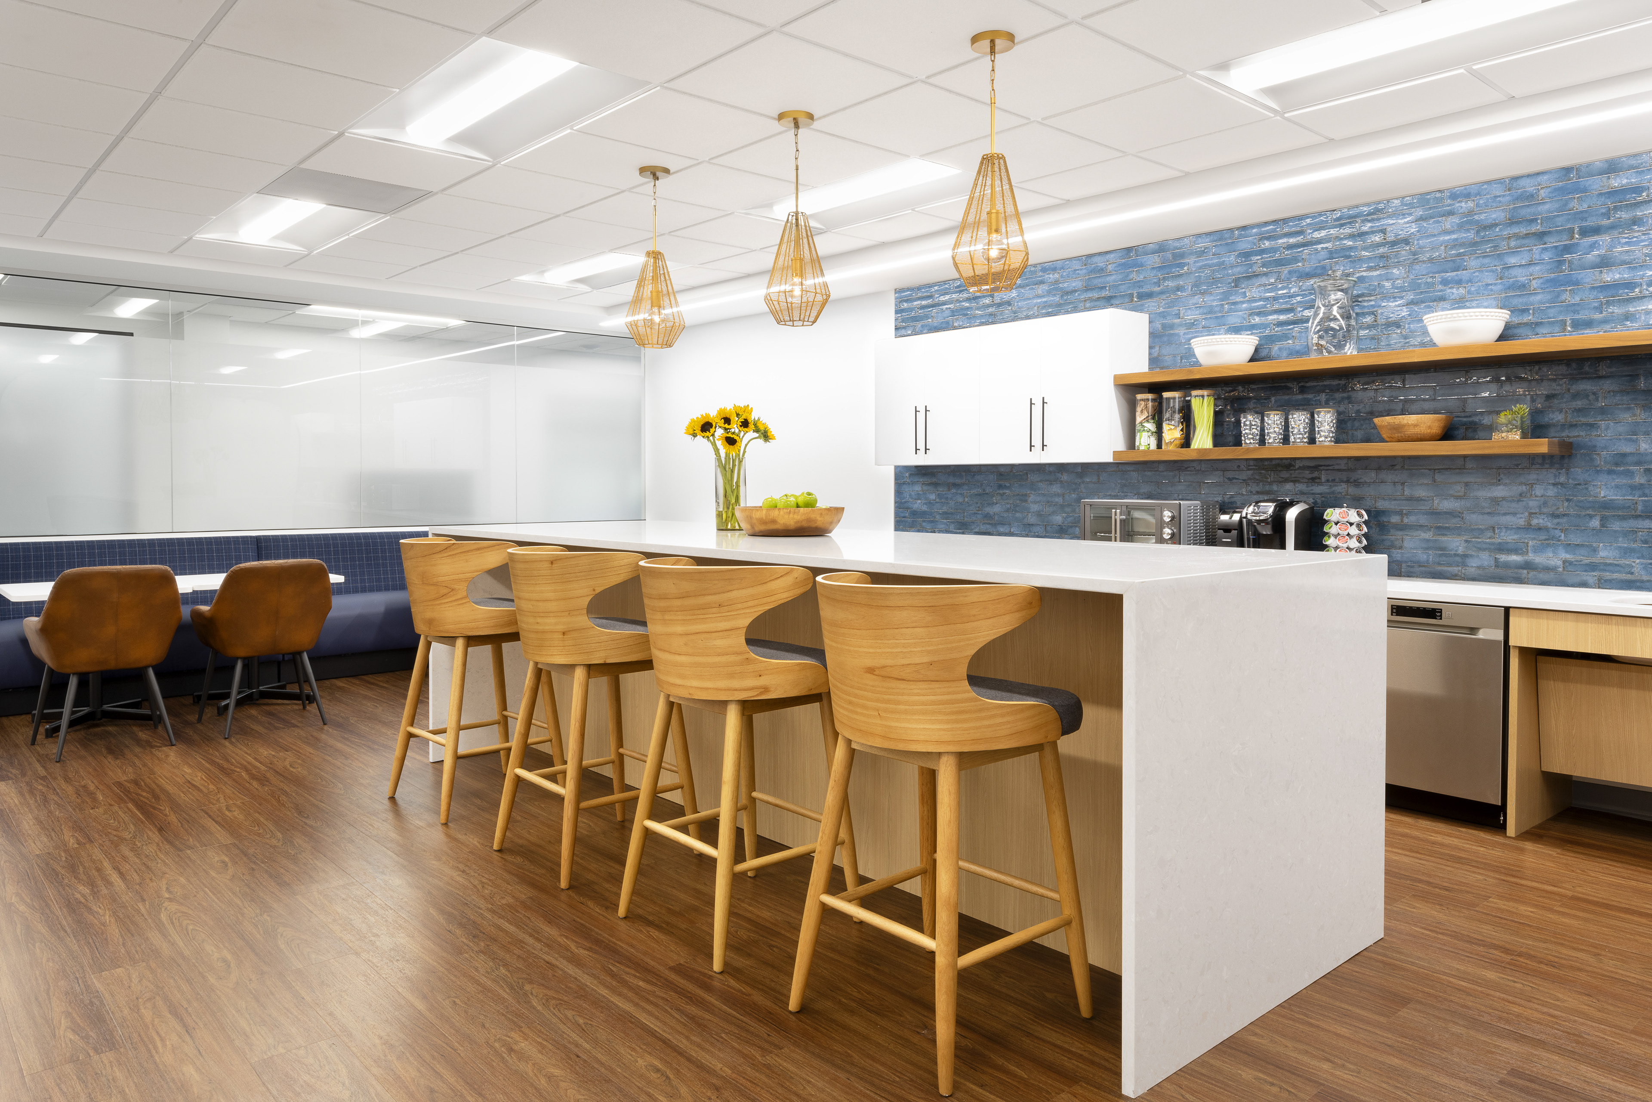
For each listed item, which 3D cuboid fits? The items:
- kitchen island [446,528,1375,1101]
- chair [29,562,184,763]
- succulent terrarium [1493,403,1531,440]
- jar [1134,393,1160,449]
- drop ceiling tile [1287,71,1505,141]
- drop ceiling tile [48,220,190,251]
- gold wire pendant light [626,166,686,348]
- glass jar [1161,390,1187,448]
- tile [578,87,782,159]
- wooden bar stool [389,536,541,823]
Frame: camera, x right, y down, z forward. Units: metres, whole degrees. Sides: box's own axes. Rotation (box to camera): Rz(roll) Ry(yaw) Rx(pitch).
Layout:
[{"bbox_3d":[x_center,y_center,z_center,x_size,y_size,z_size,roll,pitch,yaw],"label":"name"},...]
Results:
[{"bbox_3d":[-0.117,0.491,4.053,1.251,1.080,3.666,-3,5,-41],"label":"kitchen island"},{"bbox_3d":[-3.506,0.513,5.372,0.600,0.870,0.590,-3,4,-42],"label":"chair"},{"bbox_3d":[2.662,-0.497,4.272,0.102,0.142,0.097,-3,5,-41],"label":"succulent terrarium"},{"bbox_3d":[1.610,-0.644,5.515,0.112,0.290,0.112,0,4,0],"label":"jar"},{"bbox_3d":[1.985,-1.557,3.848,0.414,0.018,0.600,-3,5,-41],"label":"drop ceiling tile"},{"bbox_3d":[-3.826,-1.696,5.934,0.610,0.020,0.517,-3,5,-42],"label":"drop ceiling tile"},{"bbox_3d":[-0.728,-1.227,4.671,0.240,0.750,0.240,0,4,0],"label":"gold wire pendant light"},{"bbox_3d":[1.732,-0.644,5.475,0.113,0.291,0.113,0,3,0],"label":"glass jar"},{"bbox_3d":[-0.526,-1.577,4.074,0.600,0.018,0.600,-3,5,-41],"label":"tile"},{"bbox_3d":[-1.422,0.483,4.462,0.520,1.040,0.530,4,5,45],"label":"wooden bar stool"}]

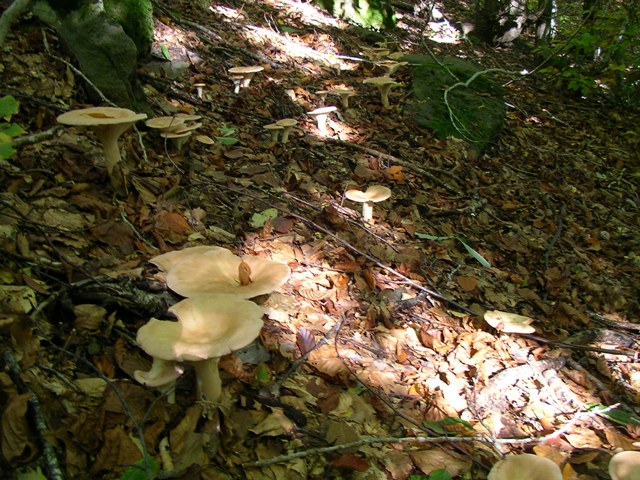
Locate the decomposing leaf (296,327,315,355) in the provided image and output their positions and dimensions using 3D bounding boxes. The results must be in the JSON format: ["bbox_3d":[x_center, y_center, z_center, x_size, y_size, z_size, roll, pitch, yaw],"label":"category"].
[{"bbox_3d":[-0.025,0.175,1.223,0.034,0.014,0.062,-1,46,-6],"label":"decomposing leaf"}]

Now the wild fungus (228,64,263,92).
[{"bbox_3d":[-0.315,-0.689,2.990,0.155,0.104,0.151,0,18,0],"label":"wild fungus"}]

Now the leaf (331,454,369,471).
[{"bbox_3d":[0.038,0.285,0.900,0.048,0.010,0.030,0,21,0],"label":"leaf"}]

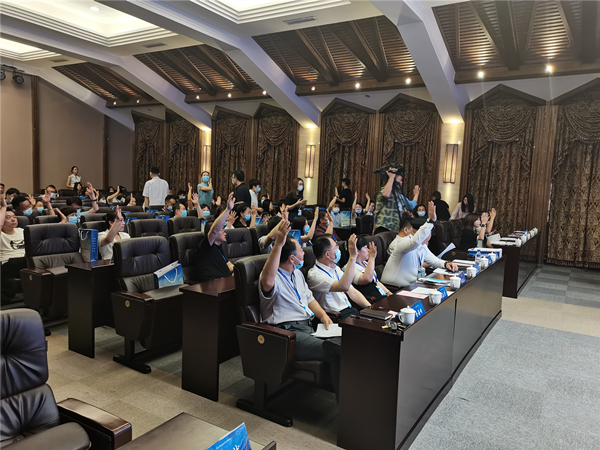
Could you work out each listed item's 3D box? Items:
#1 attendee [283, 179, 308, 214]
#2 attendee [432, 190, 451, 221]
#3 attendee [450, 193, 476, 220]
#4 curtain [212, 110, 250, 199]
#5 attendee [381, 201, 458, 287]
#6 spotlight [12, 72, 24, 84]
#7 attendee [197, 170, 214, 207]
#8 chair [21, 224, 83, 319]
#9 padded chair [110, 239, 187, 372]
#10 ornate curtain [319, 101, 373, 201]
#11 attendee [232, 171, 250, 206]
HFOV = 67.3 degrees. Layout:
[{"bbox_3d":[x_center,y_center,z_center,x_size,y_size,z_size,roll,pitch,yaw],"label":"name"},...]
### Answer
[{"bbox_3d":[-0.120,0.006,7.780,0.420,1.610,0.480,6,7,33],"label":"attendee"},{"bbox_3d":[3.253,0.032,10.436,0.500,1.620,0.400,1,5,-21],"label":"attendee"},{"bbox_3d":[3.722,0.092,10.238,0.520,1.570,0.450,5,5,30],"label":"attendee"},{"bbox_3d":[-2.098,-1.715,13.928,1.350,3.500,0.250,6,7,33],"label":"curtain"},{"bbox_3d":[1.157,0.476,4.595,0.820,1.430,0.660,6,6,32],"label":"attendee"},{"bbox_3d":[-7.949,-4.133,12.741,0.260,0.310,0.270,20,13,30],"label":"spotlight"},{"bbox_3d":[-1.978,-0.264,9.378,0.480,1.690,0.360,1,6,-21],"label":"attendee"},{"bbox_3d":[-2.471,0.498,4.686,0.620,1.030,0.640,5,5,31],"label":"chair"},{"bbox_3d":[-1.186,0.638,3.926,0.580,1.015,0.650,6,6,32],"label":"padded chair"},{"bbox_3d":[1.236,-1.450,12.488,1.505,3.710,0.250,6,6,32],"label":"ornate curtain"},{"bbox_3d":[-1.086,-0.110,8.101,0.360,1.720,0.480,6,7,33],"label":"attendee"}]

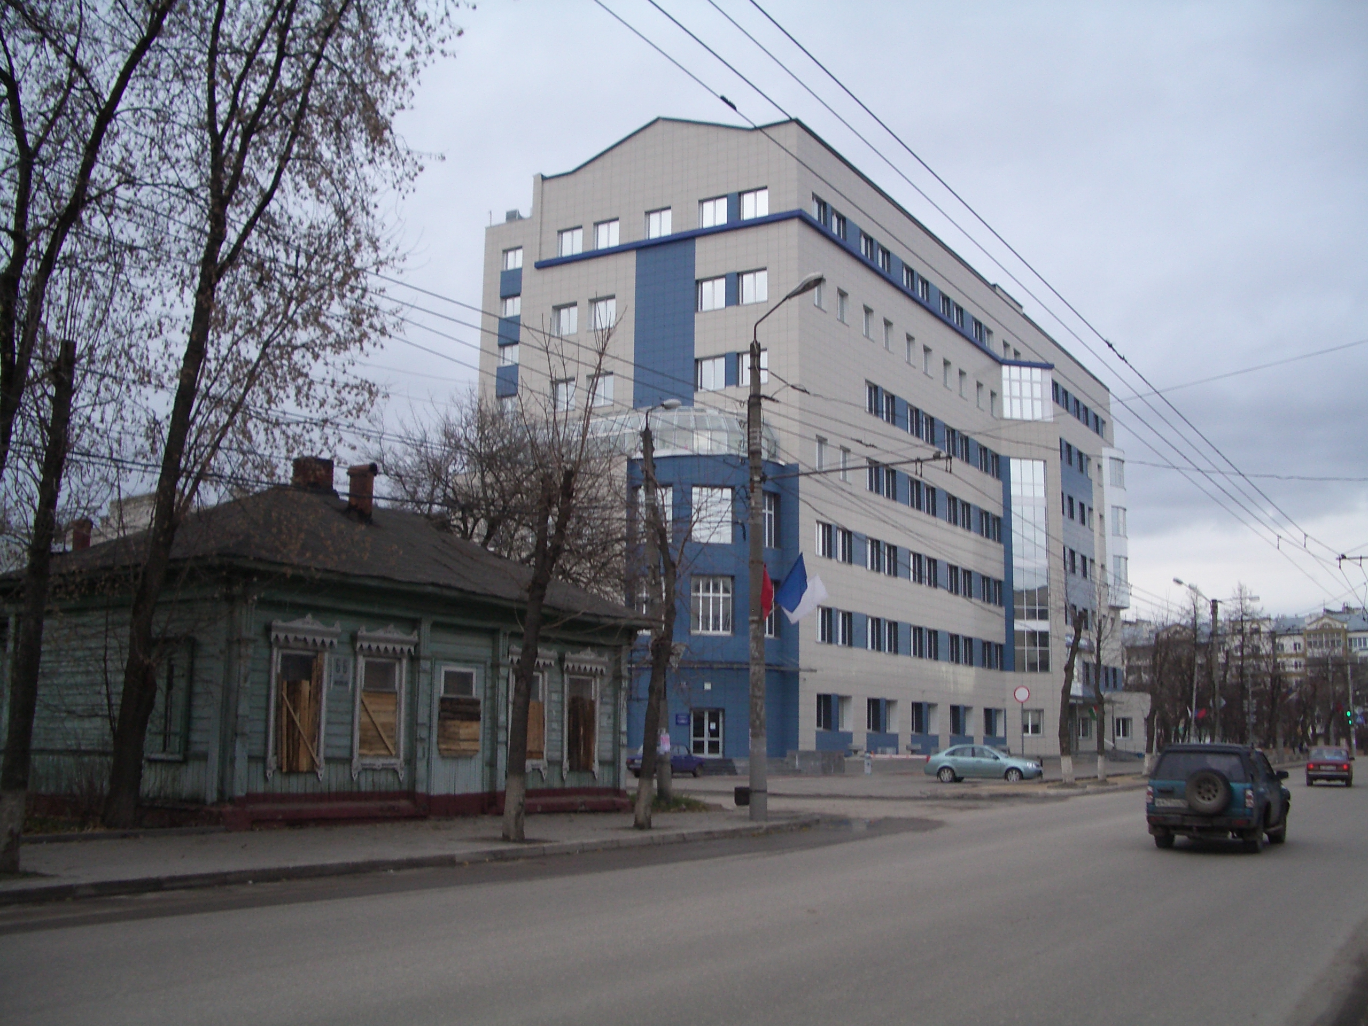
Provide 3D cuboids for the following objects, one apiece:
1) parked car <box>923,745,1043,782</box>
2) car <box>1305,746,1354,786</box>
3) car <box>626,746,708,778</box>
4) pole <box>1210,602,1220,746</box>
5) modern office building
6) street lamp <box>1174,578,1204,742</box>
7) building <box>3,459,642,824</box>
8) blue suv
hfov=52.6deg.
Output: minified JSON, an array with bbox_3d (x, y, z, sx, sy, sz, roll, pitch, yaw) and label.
[{"bbox_3d":[12.208,10.147,56.085,4.600,1.450,1.770,-3,-10,24],"label":"parked car"},{"bbox_3d":[24.813,9.719,53.137,1.630,1.440,4.130,-4,-10,29],"label":"car"},{"bbox_3d":[-0.659,10.351,57.930,1.620,1.440,4.130,-5,-11,32],"label":"car"},{"bbox_3d":[27.773,9.024,72.133,0.320,8.900,0.320,-5,-11,30],"label":"pole"},{"bbox_3d":[12.649,0.297,95.936,23.000,33.600,67.200,-5,-11,30],"label":"modern office building"},{"bbox_3d":[23.523,7.439,64.376,1.500,9.200,0.400,-3,-10,22],"label":"street lamp"},{"bbox_3d":[-7.885,2.599,29.840,9.600,7.500,13.400,-5,-11,30],"label":"building"},{"bbox_3d":[9.724,5.100,25.080,1.770,1.820,4.450,-5,-11,31],"label":"blue suv"}]

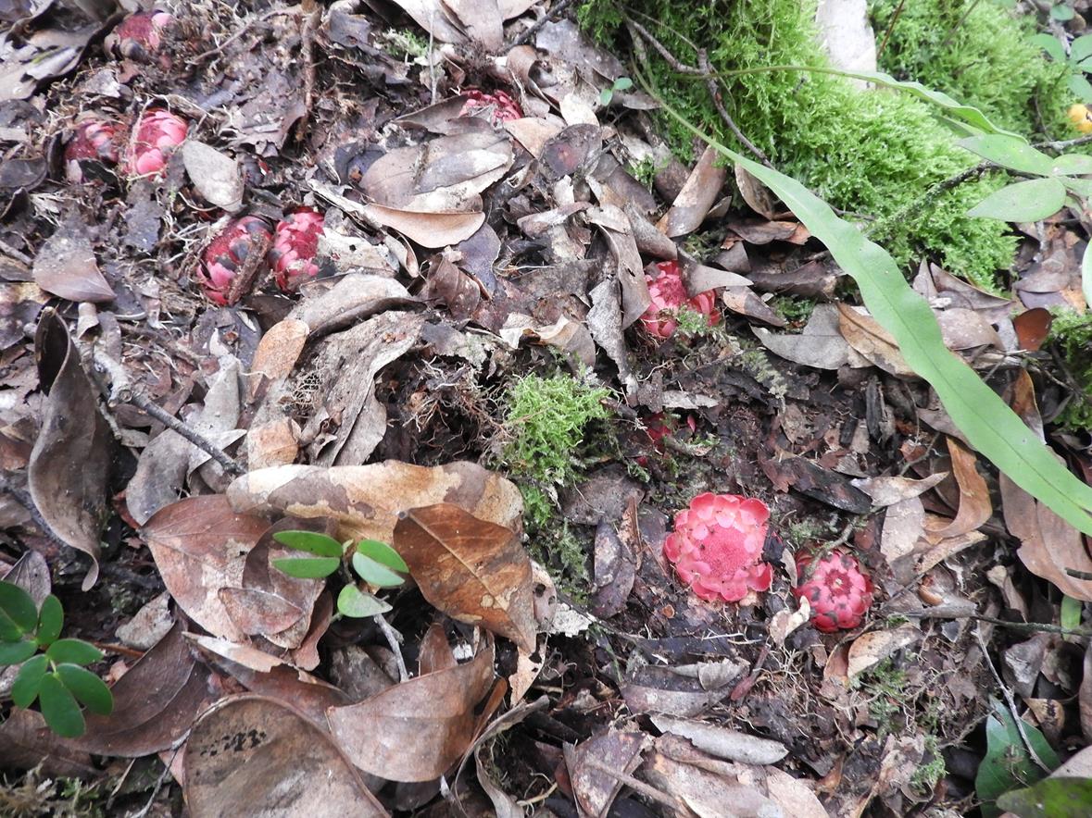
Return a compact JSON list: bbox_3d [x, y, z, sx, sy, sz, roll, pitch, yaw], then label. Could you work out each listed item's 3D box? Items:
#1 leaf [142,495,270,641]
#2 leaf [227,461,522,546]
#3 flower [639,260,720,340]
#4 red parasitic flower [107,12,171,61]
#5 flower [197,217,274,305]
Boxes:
[{"bbox_3d":[-0.174,0.081,0.411,0.098,0.017,0.062,36,66,19],"label":"leaf"},{"bbox_3d":[-0.097,0.052,0.427,0.169,0.022,0.047,4,60,3],"label":"leaf"},{"bbox_3d":[0.088,-0.073,0.502,0.053,0.038,0.053,-5,69,7],"label":"flower"},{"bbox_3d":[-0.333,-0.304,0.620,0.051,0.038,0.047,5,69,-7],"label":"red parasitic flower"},{"bbox_3d":[-0.211,-0.101,0.516,0.043,0.037,0.055,29,82,22],"label":"flower"}]

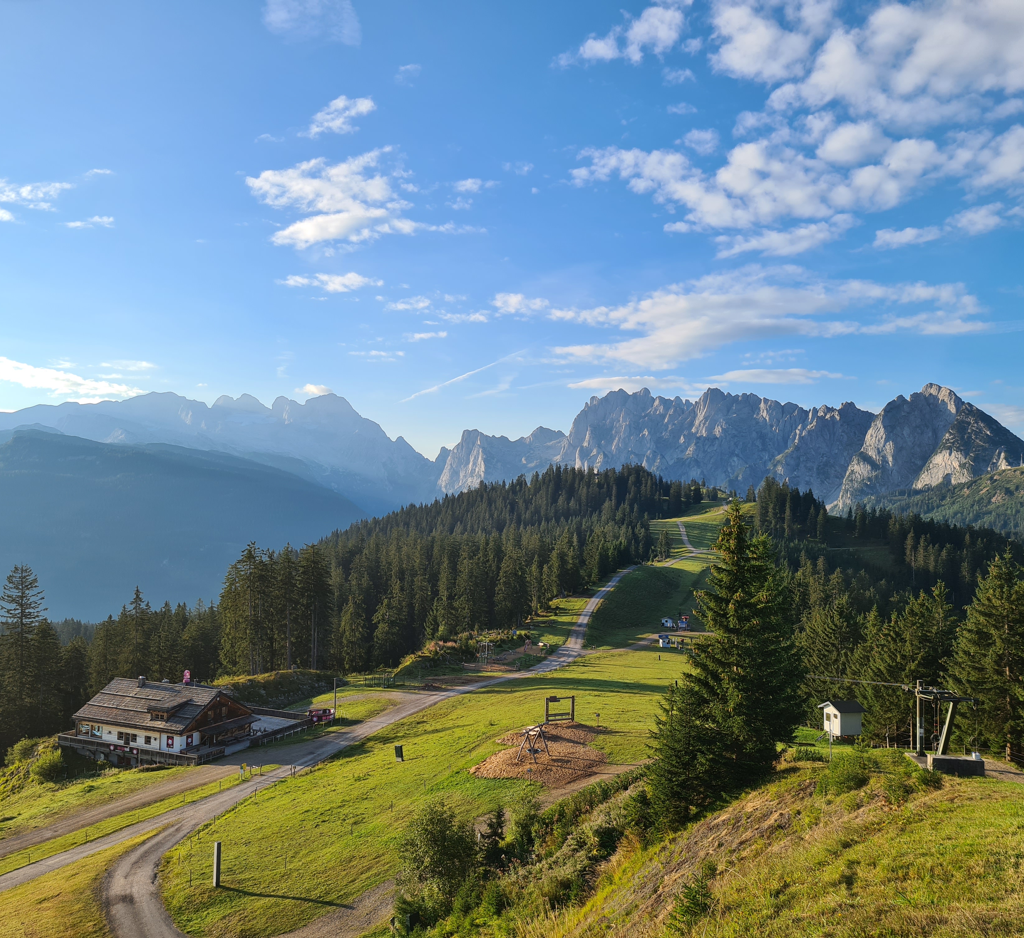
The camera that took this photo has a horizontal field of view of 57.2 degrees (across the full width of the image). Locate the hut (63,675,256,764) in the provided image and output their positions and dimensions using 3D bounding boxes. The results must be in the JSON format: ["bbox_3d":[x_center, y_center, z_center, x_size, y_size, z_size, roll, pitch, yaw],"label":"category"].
[{"bbox_3d":[-46.162,33.453,126.806,23.200,8.600,15.000,-1,-2,27],"label":"hut"}]

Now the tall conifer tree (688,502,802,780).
[{"bbox_3d":[14.760,10.953,60.000,7.300,17.720,7.300,0,-2,0],"label":"tall conifer tree"}]

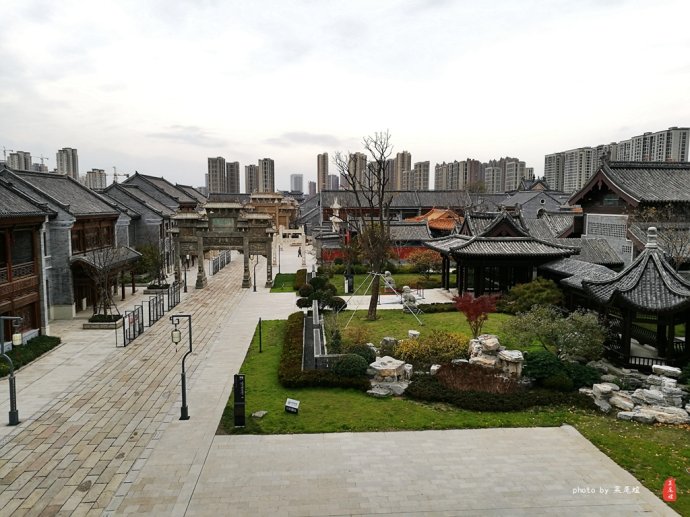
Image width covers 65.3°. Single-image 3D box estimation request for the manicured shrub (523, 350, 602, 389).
[{"bbox_3d":[10.452,5.263,25.973,3.250,1.300,2.000,0,6,0],"label":"manicured shrub"}]

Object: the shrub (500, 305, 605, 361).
[{"bbox_3d":[10.582,3.741,27.334,5.100,2.900,4.000,0,6,-4],"label":"shrub"}]

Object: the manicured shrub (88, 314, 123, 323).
[{"bbox_3d":[-15.983,4.029,36.006,1.850,0.260,1.600,0,6,-4],"label":"manicured shrub"}]

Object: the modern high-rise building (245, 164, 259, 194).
[{"bbox_3d":[-170.708,-133.675,982.042,24.000,71.900,17.000,0,6,-4],"label":"modern high-rise building"}]

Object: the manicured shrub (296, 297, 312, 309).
[{"bbox_3d":[-3.282,3.590,43.600,1.250,0.980,1.250,0,6,-4],"label":"manicured shrub"}]

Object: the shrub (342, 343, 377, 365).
[{"bbox_3d":[0.826,4.984,28.664,1.700,1.200,1.700,0,6,0],"label":"shrub"}]

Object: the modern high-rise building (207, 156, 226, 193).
[{"bbox_3d":[-172.112,-102.305,723.409,20.000,70.000,16.000,0,6,-4],"label":"modern high-rise building"}]

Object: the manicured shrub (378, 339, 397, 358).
[{"bbox_3d":[2.276,4.722,28.512,0.950,1.020,0.900,0,6,-4],"label":"manicured shrub"}]

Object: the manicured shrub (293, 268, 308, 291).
[{"bbox_3d":[-4.445,2.135,54.547,1.150,0.660,11.000,0,6,-4],"label":"manicured shrub"}]

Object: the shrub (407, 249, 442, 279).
[{"bbox_3d":[8.729,0.575,57.213,4.000,3.250,3.700,0,6,-4],"label":"shrub"}]

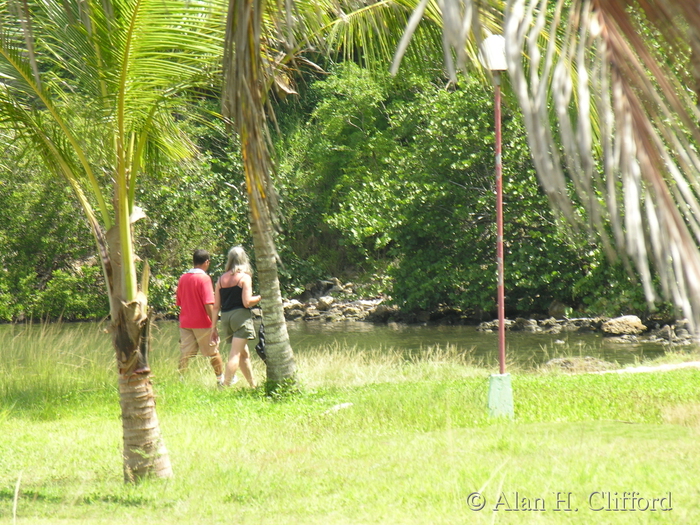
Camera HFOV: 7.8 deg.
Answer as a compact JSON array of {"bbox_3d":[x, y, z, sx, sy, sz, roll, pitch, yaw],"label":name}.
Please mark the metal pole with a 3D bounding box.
[{"bbox_3d":[1.555,-0.414,53.000,0.062,3.149,0.062,-1,2,0],"label":"metal pole"}]

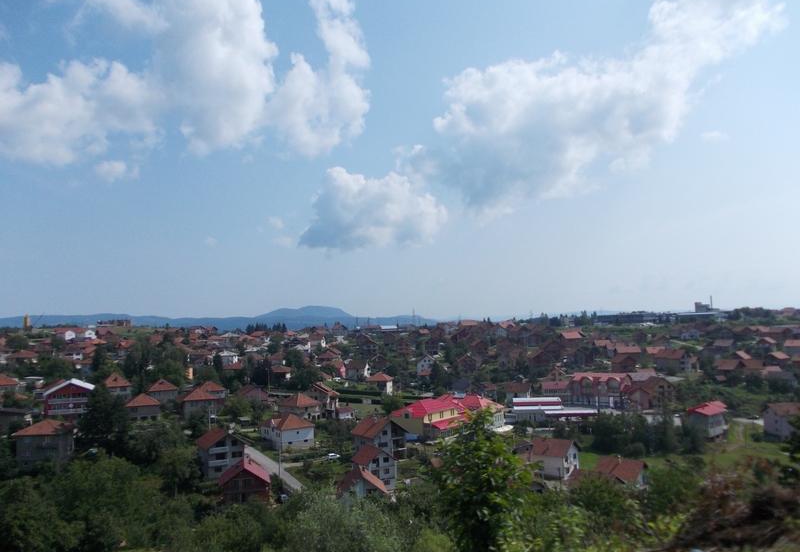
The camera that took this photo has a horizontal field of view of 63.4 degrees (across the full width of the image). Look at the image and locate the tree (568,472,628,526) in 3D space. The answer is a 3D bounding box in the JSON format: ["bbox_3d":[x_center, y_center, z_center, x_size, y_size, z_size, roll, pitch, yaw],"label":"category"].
[{"bbox_3d":[23.006,25.904,75.000,6.954,6.259,6.606,-1,-4,17],"label":"tree"}]

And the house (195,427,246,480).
[{"bbox_3d":[-38.036,37.526,138.557,9.200,9.000,9.300,2,-5,-32],"label":"house"}]

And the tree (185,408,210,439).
[{"bbox_3d":[-59.460,43.310,190.000,7.200,8.800,7.200,1,-4,-17],"label":"tree"}]

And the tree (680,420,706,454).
[{"bbox_3d":[78.200,42.910,173.000,7.200,9.400,7.200,-2,-5,24],"label":"tree"}]

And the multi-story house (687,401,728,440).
[{"bbox_3d":[85.200,40.200,178.000,7.400,8.600,11.800,-4,-5,43],"label":"multi-story house"}]

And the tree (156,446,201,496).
[{"bbox_3d":[-45.121,39.594,132.000,8.800,10.300,8.500,1,-4,-19],"label":"tree"}]

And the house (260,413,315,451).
[{"bbox_3d":[-29.577,40.732,170.000,9.700,9.000,10.300,3,-5,-40],"label":"house"}]

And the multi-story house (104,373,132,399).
[{"bbox_3d":[-107.010,42.580,246.000,8.800,9.900,8.800,3,-5,-32],"label":"multi-story house"}]

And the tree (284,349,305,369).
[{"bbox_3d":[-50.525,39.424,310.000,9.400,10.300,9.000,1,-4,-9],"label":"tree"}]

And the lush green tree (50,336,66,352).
[{"bbox_3d":[-184.709,37.185,350.000,8.654,8.924,8.654,2,-4,-28],"label":"lush green tree"}]

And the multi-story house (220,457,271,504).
[{"bbox_3d":[-29.397,38.796,122.734,9.000,6.500,9.200,1,-4,-14],"label":"multi-story house"}]

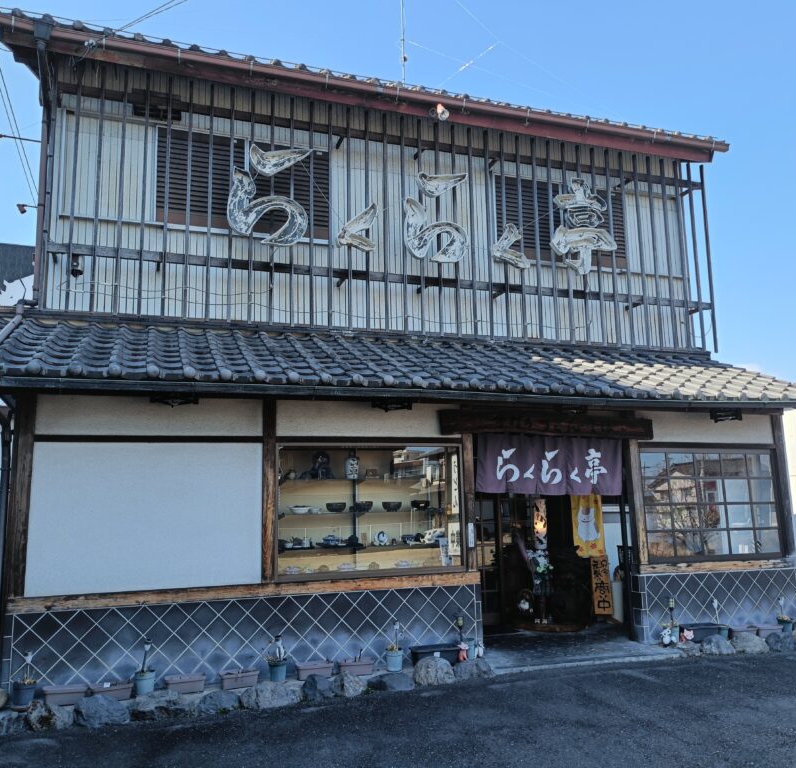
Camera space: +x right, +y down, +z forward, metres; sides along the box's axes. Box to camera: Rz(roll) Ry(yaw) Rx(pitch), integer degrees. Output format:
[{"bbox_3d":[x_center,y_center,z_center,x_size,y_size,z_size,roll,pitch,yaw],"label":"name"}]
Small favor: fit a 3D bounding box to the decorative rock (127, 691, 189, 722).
[{"bbox_3d":[-1.681,2.245,5.197,0.430,0.180,0.260,2,-9,-19],"label":"decorative rock"}]

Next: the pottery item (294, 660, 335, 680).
[{"bbox_3d":[-0.660,2.250,5.841,0.290,0.125,0.150,2,-9,-19],"label":"pottery item"}]

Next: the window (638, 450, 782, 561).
[{"bbox_3d":[3.255,1.249,7.647,1.750,1.120,0.110,2,-9,-19],"label":"window"}]

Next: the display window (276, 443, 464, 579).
[{"bbox_3d":[-0.216,1.091,6.440,1.705,1.130,0.160,2,-9,-19],"label":"display window"}]

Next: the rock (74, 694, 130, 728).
[{"bbox_3d":[-2.128,2.363,5.341,0.368,0.196,0.239,2,-10,-19],"label":"rock"}]

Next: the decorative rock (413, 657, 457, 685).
[{"bbox_3d":[0.312,2.414,6.209,0.358,0.207,0.269,2,-10,-19],"label":"decorative rock"}]

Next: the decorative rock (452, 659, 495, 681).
[{"bbox_3d":[0.639,2.379,6.200,0.345,0.130,0.250,2,-9,-20],"label":"decorative rock"}]

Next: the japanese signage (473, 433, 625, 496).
[{"bbox_3d":[1.495,0.786,7.122,1.600,0.560,0.060,2,-9,-19],"label":"japanese signage"}]

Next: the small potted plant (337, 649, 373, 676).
[{"bbox_3d":[-0.360,2.287,6.064,0.300,0.180,0.155,2,-9,-20],"label":"small potted plant"}]

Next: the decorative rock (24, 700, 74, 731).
[{"bbox_3d":[-2.352,2.225,5.003,0.310,0.180,0.240,2,-9,-19],"label":"decorative rock"}]

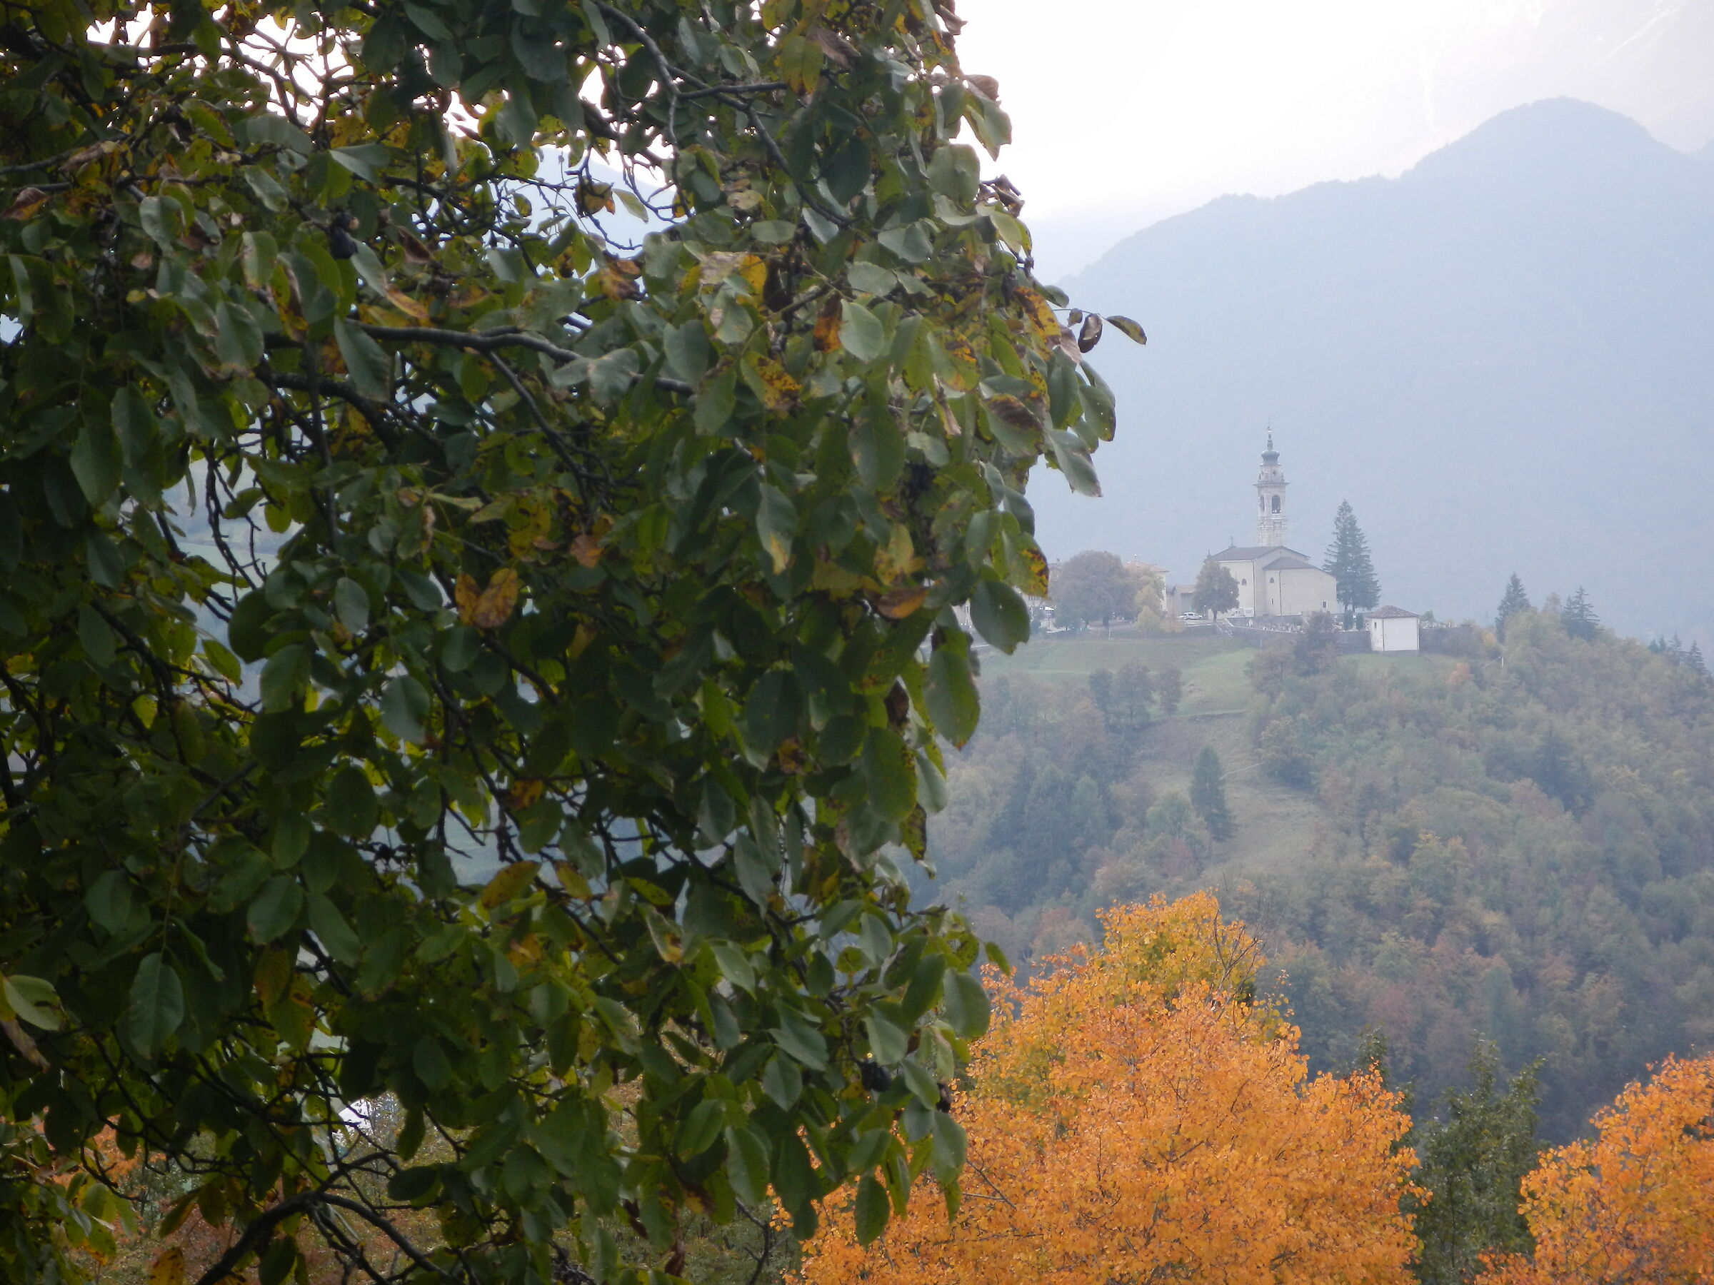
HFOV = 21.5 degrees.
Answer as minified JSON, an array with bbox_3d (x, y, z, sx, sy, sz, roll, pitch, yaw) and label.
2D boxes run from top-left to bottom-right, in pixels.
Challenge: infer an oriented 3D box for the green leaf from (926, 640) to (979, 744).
[{"bbox_3d":[0.134,0.073,6.400,0.072,0.153,0.030,-7,0,-1],"label":"green leaf"}]

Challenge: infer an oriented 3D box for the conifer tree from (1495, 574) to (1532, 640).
[{"bbox_3d":[123.904,-6.189,850.000,6.568,13.136,6.568,0,0,0],"label":"conifer tree"}]

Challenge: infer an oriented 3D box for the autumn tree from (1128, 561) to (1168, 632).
[{"bbox_3d":[51.064,-7.982,790.000,7.043,12.443,6.800,-1,2,0],"label":"autumn tree"}]

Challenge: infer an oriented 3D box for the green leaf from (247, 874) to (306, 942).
[{"bbox_3d":[-0.799,0.367,6.200,0.059,0.110,0.018,29,-20,0],"label":"green leaf"}]

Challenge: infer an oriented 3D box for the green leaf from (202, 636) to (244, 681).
[{"bbox_3d":[-0.972,0.026,6.900,0.043,0.095,0.030,-39,0,-4],"label":"green leaf"}]

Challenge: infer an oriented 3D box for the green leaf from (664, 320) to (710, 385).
[{"bbox_3d":[-0.247,-0.419,6.500,0.064,0.096,0.030,-19,0,-2],"label":"green leaf"}]

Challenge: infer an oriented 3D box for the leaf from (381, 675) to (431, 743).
[{"bbox_3d":[-0.626,0.093,6.250,0.061,0.098,0.018,-18,-15,0],"label":"leaf"}]

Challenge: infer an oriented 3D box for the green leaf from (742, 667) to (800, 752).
[{"bbox_3d":[-0.126,0.101,6.600,0.082,0.127,0.030,13,0,1],"label":"green leaf"}]

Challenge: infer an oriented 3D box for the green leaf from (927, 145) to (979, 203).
[{"bbox_3d":[0.130,-0.634,6.100,0.071,0.086,0.030,0,-15,0],"label":"green leaf"}]

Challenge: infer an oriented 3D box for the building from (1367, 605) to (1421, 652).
[{"bbox_3d":[92.954,-2.202,780.000,7.200,8.113,7.000,-2,2,-11],"label":"building"}]

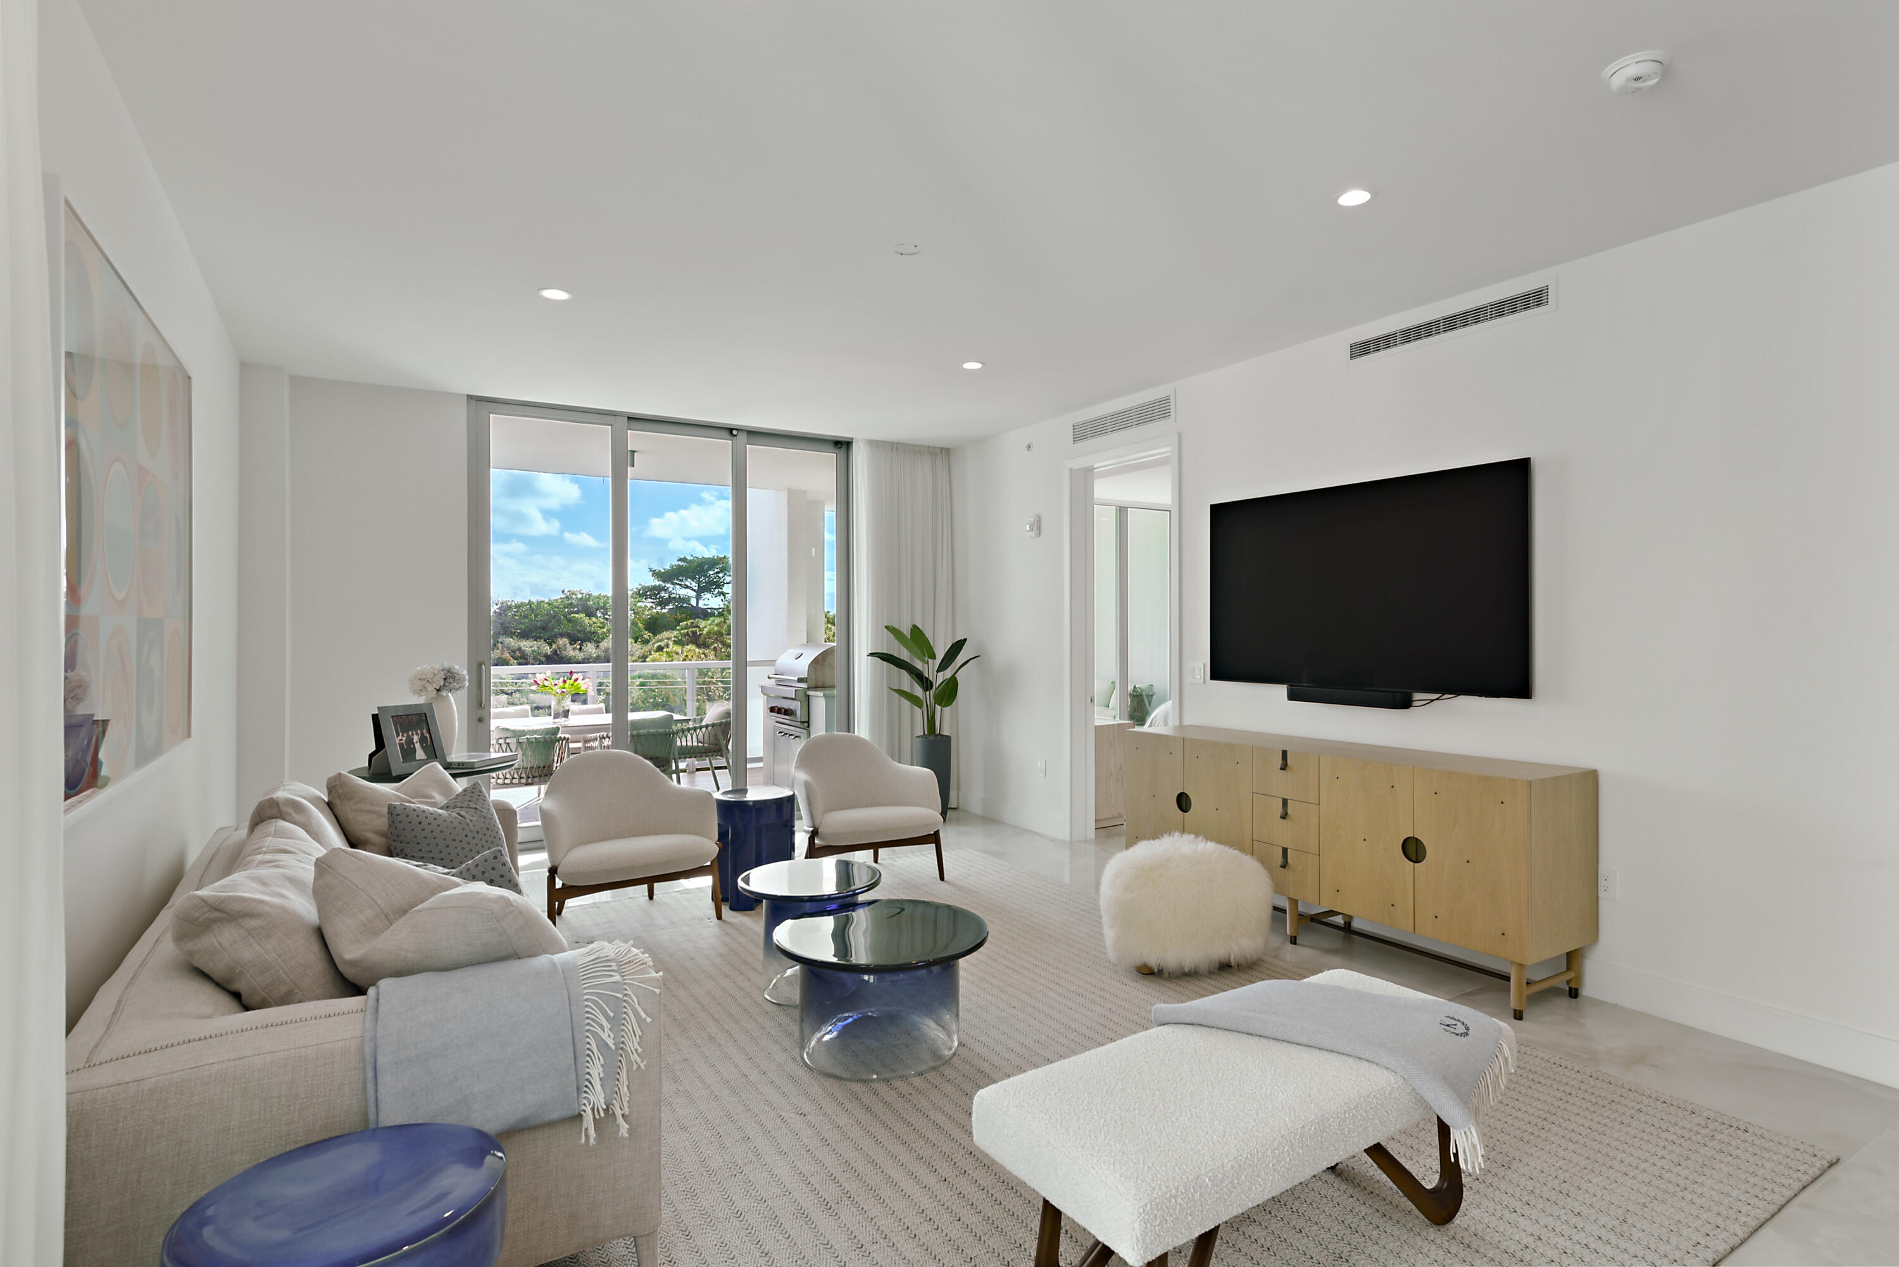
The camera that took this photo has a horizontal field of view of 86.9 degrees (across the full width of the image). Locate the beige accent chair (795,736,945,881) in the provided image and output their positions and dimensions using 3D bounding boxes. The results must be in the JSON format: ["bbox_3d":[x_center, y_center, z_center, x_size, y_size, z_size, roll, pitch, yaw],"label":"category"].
[{"bbox_3d":[-0.531,0.953,5.530,0.780,0.780,0.750,0,0,-30],"label":"beige accent chair"}]

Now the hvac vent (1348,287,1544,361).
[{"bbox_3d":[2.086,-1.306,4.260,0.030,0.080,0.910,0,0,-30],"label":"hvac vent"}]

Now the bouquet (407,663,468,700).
[{"bbox_3d":[-2.732,0.257,5.350,0.290,0.190,0.220,0,0,-27],"label":"bouquet"}]

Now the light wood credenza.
[{"bbox_3d":[1.694,0.944,4.567,0.460,0.860,2.135,0,0,-30],"label":"light wood credenza"}]

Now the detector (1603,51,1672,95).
[{"bbox_3d":[1.730,-1.405,2.525,0.142,0.042,0.142,0,0,-30],"label":"detector"}]

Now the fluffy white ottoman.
[{"bbox_3d":[0.991,1.115,4.184,0.660,0.460,0.660,0,0,0],"label":"fluffy white ottoman"}]

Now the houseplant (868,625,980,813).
[{"bbox_3d":[-0.130,0.648,7.057,0.770,1.410,0.680,0,0,-30],"label":"houseplant"}]

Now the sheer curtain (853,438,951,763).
[{"bbox_3d":[-0.322,-0.038,7.342,0.900,2.740,0.140,0,0,-30],"label":"sheer curtain"}]

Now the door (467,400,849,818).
[{"bbox_3d":[-1.857,-0.040,6.806,2.590,2.803,0.150,0,0,-30],"label":"door"}]

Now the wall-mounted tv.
[{"bbox_3d":[1.849,-0.216,4.655,0.050,0.950,1.690,0,0,-30],"label":"wall-mounted tv"}]

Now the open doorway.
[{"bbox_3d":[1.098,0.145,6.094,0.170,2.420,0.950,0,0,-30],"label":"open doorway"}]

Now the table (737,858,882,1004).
[{"bbox_3d":[-0.530,1.145,3.836,0.545,0.431,0.545,0,0,0],"label":"table"}]

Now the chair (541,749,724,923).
[{"bbox_3d":[-1.564,0.972,4.790,0.800,0.775,0.730,0,0,-36],"label":"chair"}]

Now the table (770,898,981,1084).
[{"bbox_3d":[-0.221,1.149,3.270,0.705,0.390,0.705,0,0,0],"label":"table"}]

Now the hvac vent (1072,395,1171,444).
[{"bbox_3d":[1.043,-1.297,6.130,0.035,0.135,0.915,0,0,-30],"label":"hvac vent"}]

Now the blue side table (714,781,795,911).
[{"bbox_3d":[-0.988,1.085,5.089,0.410,0.545,0.410,0,0,-30],"label":"blue side table"}]

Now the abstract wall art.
[{"bbox_3d":[-2.244,-0.266,2.783,0.050,1.310,1.830,0,0,-30],"label":"abstract wall art"}]

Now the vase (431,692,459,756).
[{"bbox_3d":[-2.729,0.504,5.362,0.198,0.381,0.198,0,0,-30],"label":"vase"}]

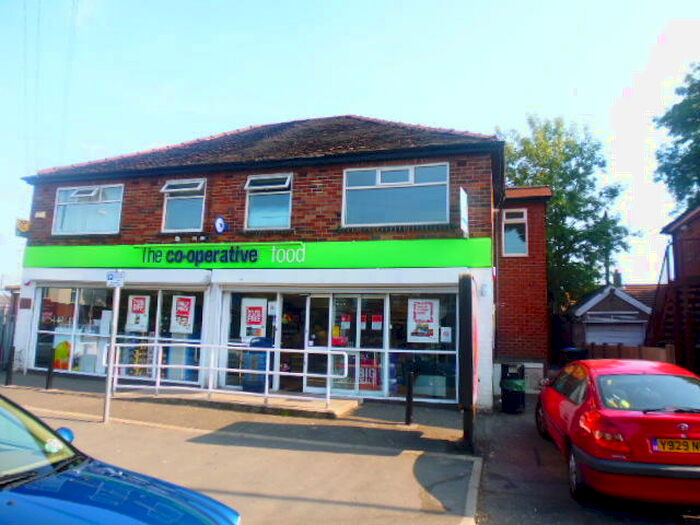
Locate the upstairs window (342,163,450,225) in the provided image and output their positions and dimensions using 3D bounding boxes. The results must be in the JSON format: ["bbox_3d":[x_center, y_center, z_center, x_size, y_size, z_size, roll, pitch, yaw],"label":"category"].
[{"bbox_3d":[0.916,-1.384,10.068,2.216,1.230,0.120,0,-6,16],"label":"upstairs window"}]

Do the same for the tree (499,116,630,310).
[{"bbox_3d":[8.557,-1.077,20.167,5.547,10.254,5.547,0,-6,16],"label":"tree"}]

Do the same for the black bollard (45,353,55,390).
[{"bbox_3d":[-6.382,2.290,10.345,0.105,0.839,0.105,0,-6,16],"label":"black bollard"}]

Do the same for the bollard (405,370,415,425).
[{"bbox_3d":[0.986,2.201,7.892,0.105,0.861,0.105,0,-6,16],"label":"bollard"}]

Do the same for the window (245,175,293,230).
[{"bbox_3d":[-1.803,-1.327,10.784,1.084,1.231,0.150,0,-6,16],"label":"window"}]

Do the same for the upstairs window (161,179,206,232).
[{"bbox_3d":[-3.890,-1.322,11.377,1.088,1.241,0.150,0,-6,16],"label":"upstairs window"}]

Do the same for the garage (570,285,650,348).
[{"bbox_3d":[11.036,2.640,20.914,2.750,3.042,5.000,-1,-6,22],"label":"garage"}]

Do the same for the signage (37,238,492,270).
[{"bbox_3d":[-2.810,-0.160,10.878,11.486,0.555,0.140,0,-6,16],"label":"signage"}]

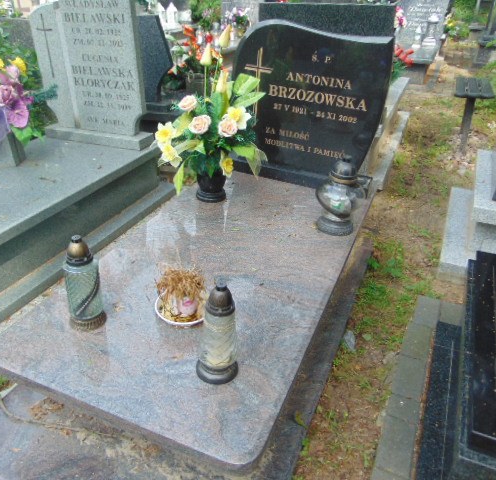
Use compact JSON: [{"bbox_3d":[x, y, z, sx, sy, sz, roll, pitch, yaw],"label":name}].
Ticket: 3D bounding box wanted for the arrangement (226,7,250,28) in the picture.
[{"bbox_3d":[-0.127,-2.639,5.501,0.333,0.274,0.274,14,34,18],"label":"arrangement"}]

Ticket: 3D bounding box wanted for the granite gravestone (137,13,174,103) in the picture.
[{"bbox_3d":[-0.800,-1.288,3.251,0.627,0.578,0.088,14,34,18],"label":"granite gravestone"}]

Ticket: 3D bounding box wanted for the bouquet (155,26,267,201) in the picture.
[{"bbox_3d":[-0.194,-0.584,2.263,0.568,0.833,0.461,14,34,18],"label":"bouquet"}]

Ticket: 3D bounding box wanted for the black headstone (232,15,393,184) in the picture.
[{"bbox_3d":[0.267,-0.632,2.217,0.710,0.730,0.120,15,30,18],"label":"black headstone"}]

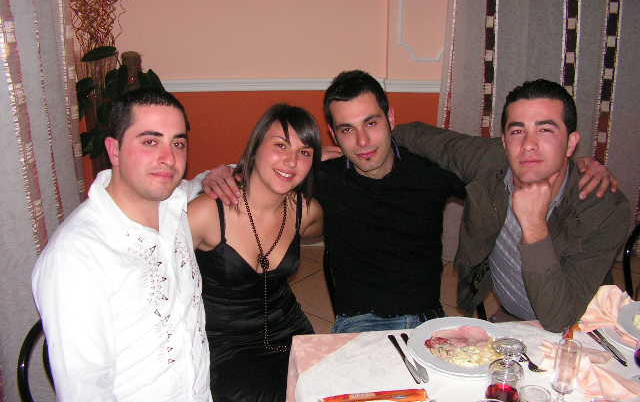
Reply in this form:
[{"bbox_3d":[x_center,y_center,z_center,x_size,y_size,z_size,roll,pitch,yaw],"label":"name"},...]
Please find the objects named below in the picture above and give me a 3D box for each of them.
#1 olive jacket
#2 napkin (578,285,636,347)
[{"bbox_3d":[0.460,0.071,1.737,0.580,0.540,0.420,3,20,9],"label":"olive jacket"},{"bbox_3d":[0.704,0.280,1.585,0.190,0.080,0.200,0,20,0],"label":"napkin"}]

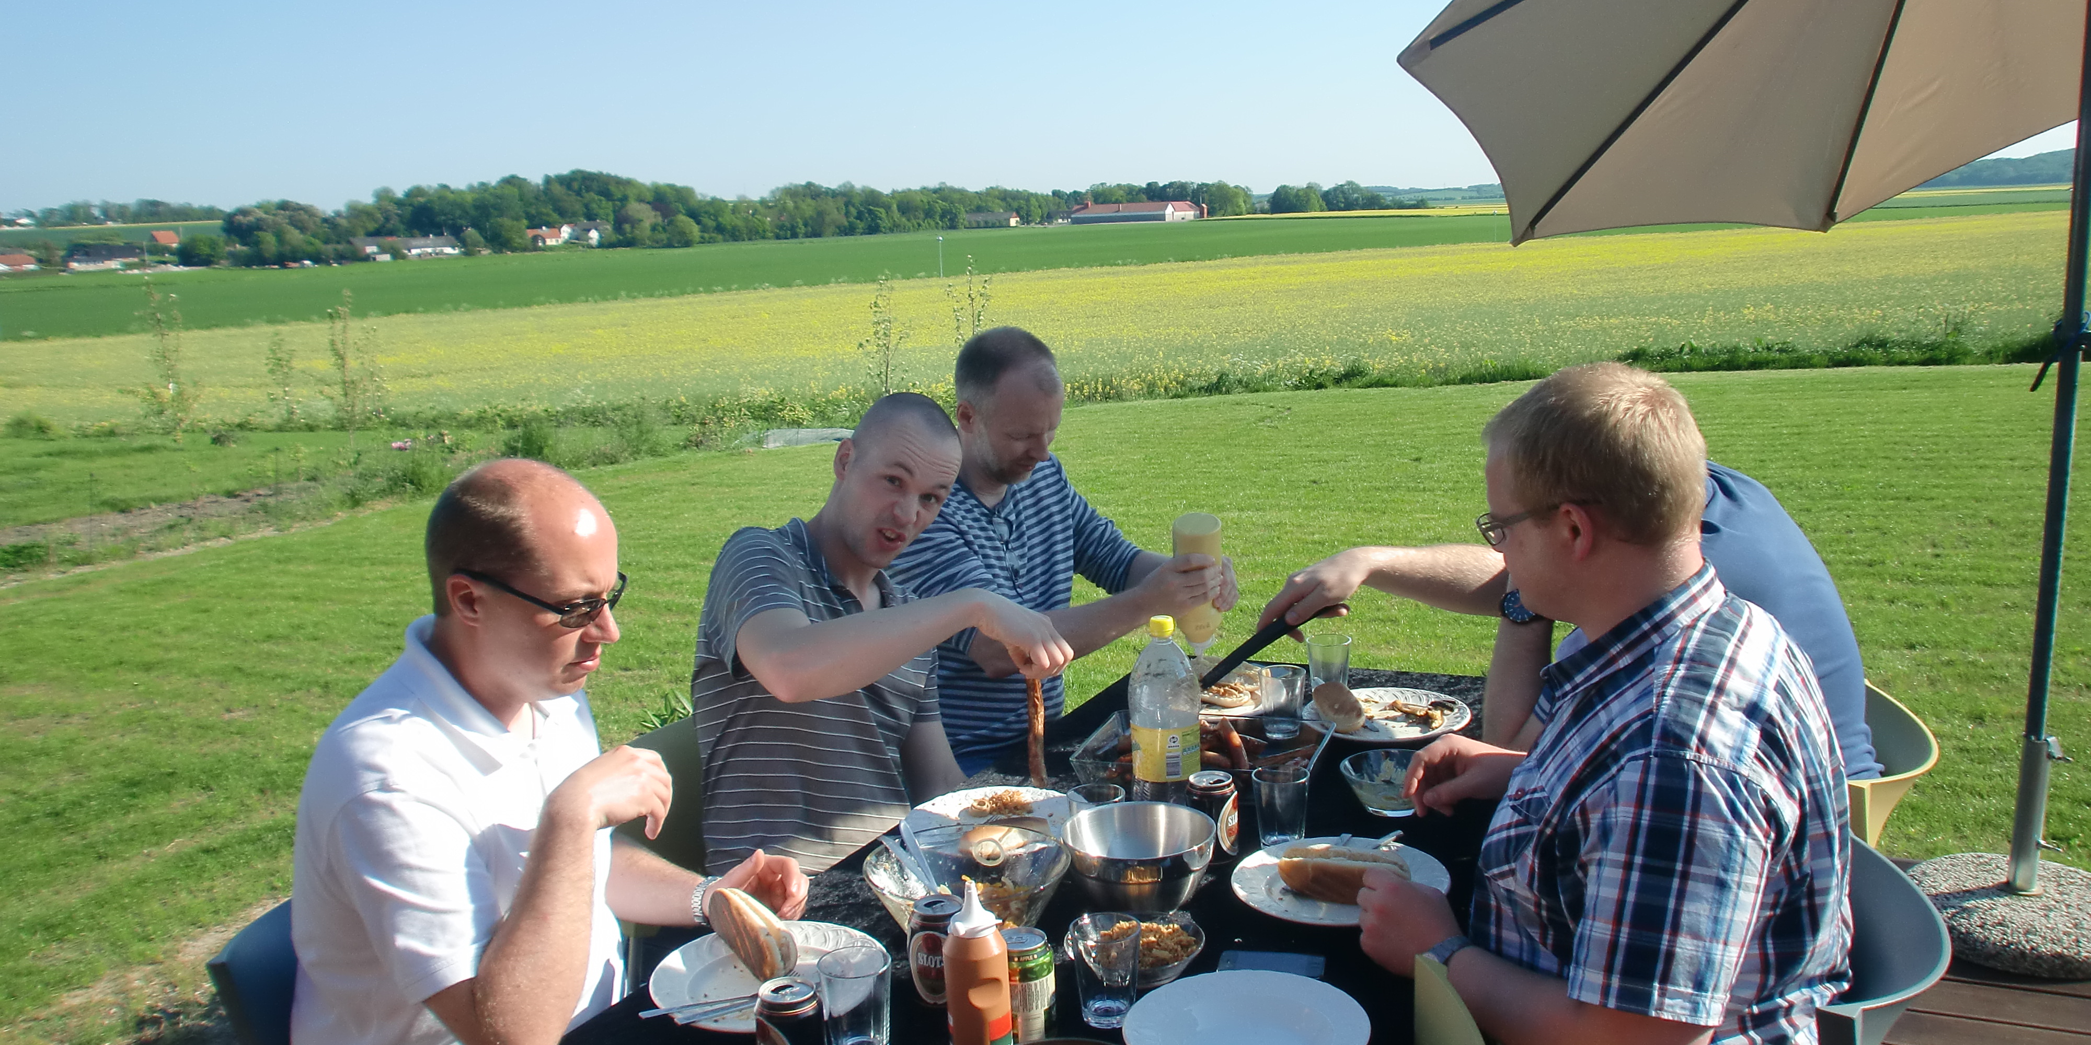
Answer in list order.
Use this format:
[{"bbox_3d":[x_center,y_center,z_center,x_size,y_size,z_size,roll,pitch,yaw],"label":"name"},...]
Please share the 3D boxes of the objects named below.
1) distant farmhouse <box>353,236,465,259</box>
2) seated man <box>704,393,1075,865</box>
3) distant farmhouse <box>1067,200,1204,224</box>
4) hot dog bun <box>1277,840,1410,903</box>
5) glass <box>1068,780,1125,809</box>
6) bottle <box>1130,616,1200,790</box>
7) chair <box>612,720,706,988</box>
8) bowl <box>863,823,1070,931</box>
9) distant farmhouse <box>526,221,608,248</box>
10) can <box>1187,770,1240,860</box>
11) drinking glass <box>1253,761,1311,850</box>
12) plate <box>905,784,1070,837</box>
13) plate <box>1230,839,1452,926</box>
[{"bbox_3d":[-174.209,-75.364,430.000,30.000,6.000,9.000,-3,11,-6],"label":"distant farmhouse"},{"bbox_3d":[-0.152,0.485,2.324,0.780,1.330,0.600,4,13,32],"label":"seated man"},{"bbox_3d":[27.710,-94.612,480.000,41.000,7.500,14.000,0,12,14],"label":"distant farmhouse"},{"bbox_3d":[0.367,0.431,1.921,0.165,0.046,0.058,2,12,24],"label":"hot dog bun"},{"bbox_3d":[0.070,0.408,2.083,0.076,0.101,0.076,-2,10,0],"label":"glass"},{"bbox_3d":[0.164,0.285,2.132,0.094,0.318,0.094,-2,10,0],"label":"bottle"},{"bbox_3d":[-0.444,0.721,2.511,0.530,0.770,0.550,4,12,27],"label":"chair"},{"bbox_3d":[-0.087,0.454,1.862,0.240,0.115,0.240,-3,11,1],"label":"bowl"},{"bbox_3d":[-167.620,-100.686,550.000,28.500,8.800,14.000,-6,11,-17],"label":"distant farmhouse"},{"bbox_3d":[0.222,0.395,2.080,0.066,0.115,0.066,-2,10,0],"label":"can"},{"bbox_3d":[0.310,0.374,2.060,0.075,0.097,0.075,-1,11,0],"label":"drinking glass"},{"bbox_3d":[-0.070,0.427,2.227,0.260,0.024,0.260,-2,10,0],"label":"plate"},{"bbox_3d":[0.369,0.454,1.957,0.267,0.024,0.267,-3,11,1],"label":"plate"}]

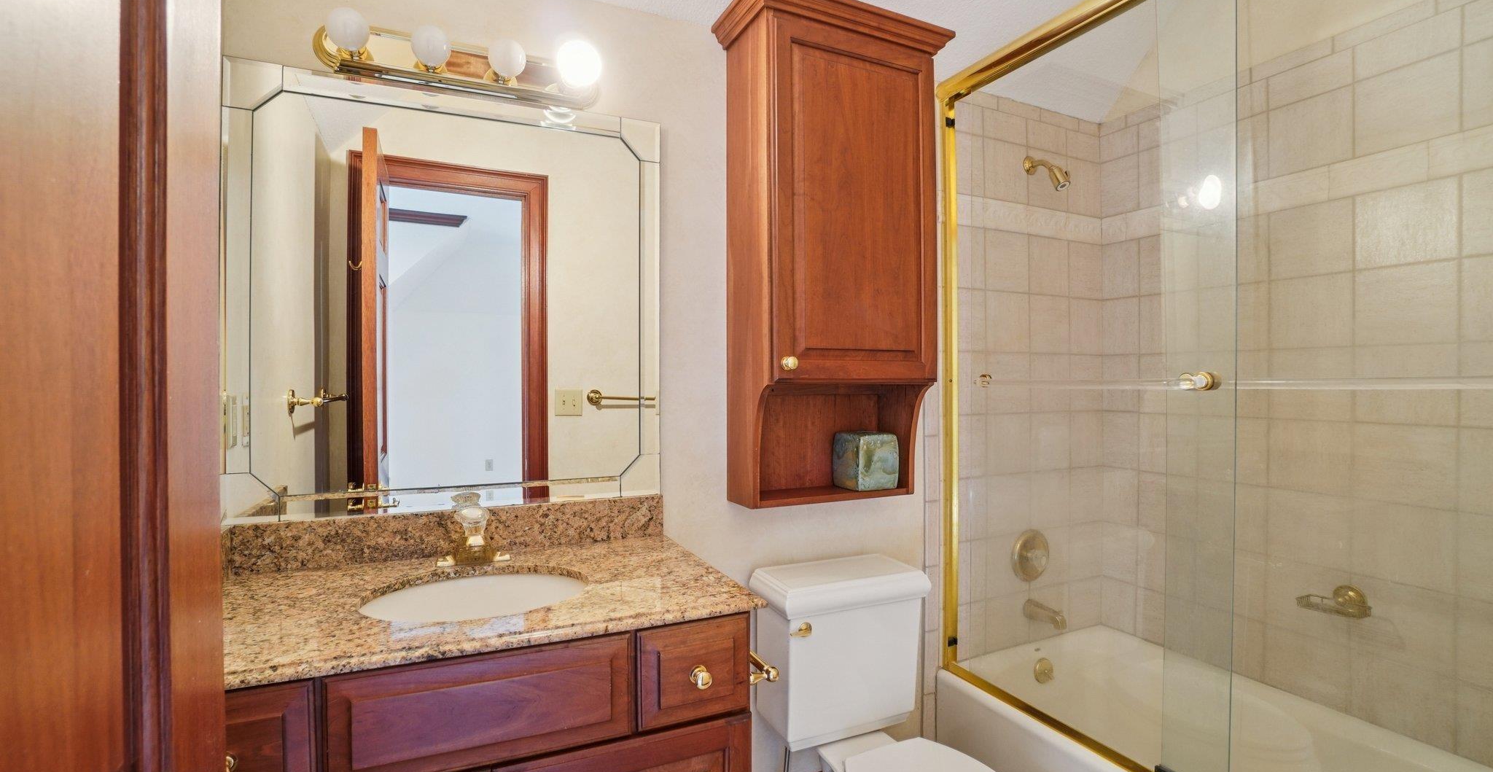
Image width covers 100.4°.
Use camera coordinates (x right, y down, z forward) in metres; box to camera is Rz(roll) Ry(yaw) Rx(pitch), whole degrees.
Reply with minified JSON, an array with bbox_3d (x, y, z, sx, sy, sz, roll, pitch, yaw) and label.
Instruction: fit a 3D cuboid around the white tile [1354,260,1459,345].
[{"bbox_3d":[1.616,-0.199,1.527,0.010,0.193,0.193,0,0,-24],"label":"white tile"}]

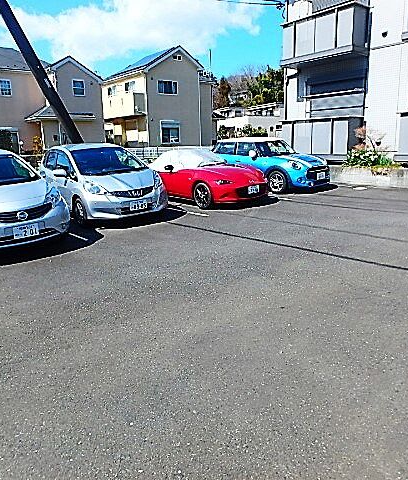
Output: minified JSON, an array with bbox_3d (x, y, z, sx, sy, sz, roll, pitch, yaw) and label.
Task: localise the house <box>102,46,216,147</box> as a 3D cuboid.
[{"bbox_3d":[-3.709,-10.292,30.468,5.950,8.000,8.250,-12,17,-34],"label":"house"}]

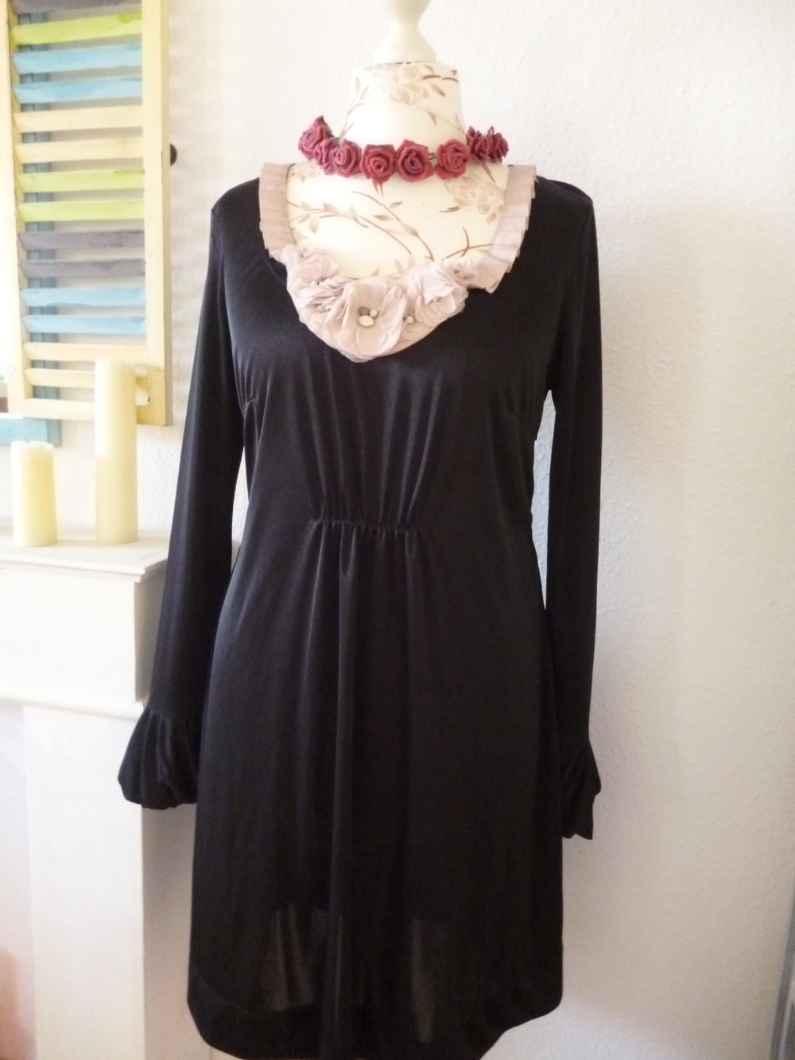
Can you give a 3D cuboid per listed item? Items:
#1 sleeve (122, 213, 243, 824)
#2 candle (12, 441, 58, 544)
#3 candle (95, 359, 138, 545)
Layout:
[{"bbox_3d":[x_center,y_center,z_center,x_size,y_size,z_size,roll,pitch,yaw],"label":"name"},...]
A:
[{"bbox_3d":[-0.235,0.000,0.965,0.120,0.660,0.125,11,10,10],"label":"sleeve"},{"bbox_3d":[-0.581,-0.059,1.375,0.065,0.162,0.065,4,10,11],"label":"candle"},{"bbox_3d":[-0.457,-0.127,1.400,0.065,0.294,0.065,4,10,11],"label":"candle"}]

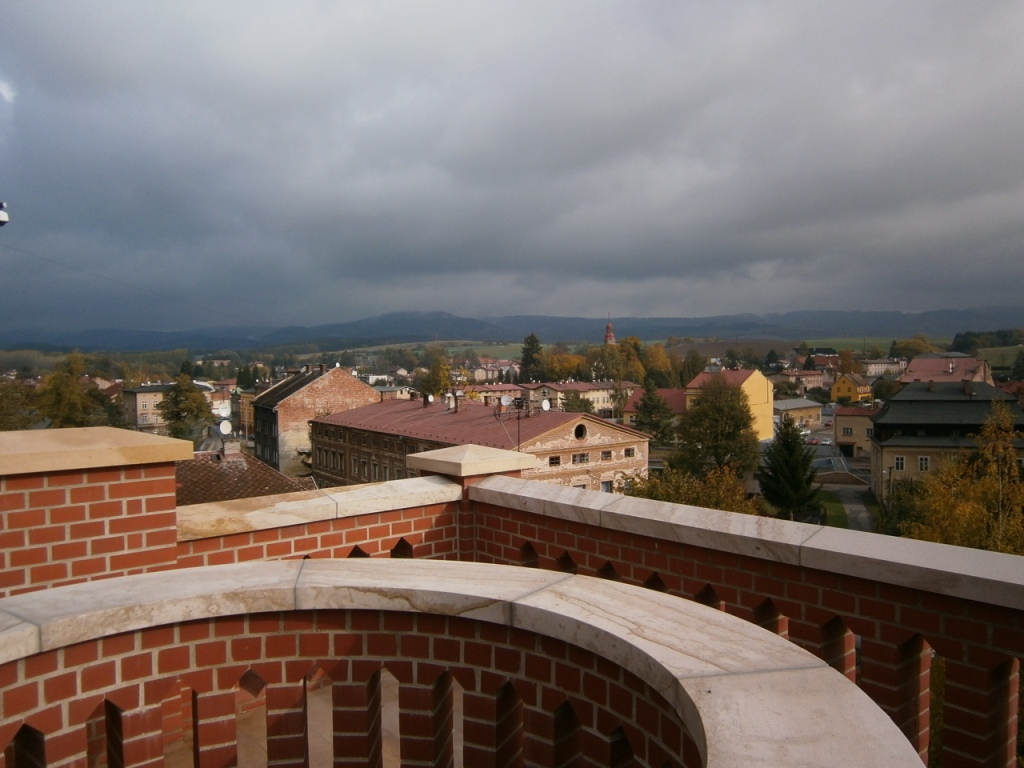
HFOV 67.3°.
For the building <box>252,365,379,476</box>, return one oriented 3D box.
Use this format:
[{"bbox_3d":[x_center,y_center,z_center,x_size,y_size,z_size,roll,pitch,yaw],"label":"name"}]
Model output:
[{"bbox_3d":[-25.981,5.497,101.378,13.300,16.000,14.500,-1,2,-31],"label":"building"}]

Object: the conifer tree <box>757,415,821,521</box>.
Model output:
[{"bbox_3d":[28.915,8.912,80.150,6.450,11.480,6.450,0,2,0],"label":"conifer tree"}]

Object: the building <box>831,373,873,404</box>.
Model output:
[{"bbox_3d":[124.450,1.783,281.133,10.300,10.300,9.800,-2,2,-39],"label":"building"}]

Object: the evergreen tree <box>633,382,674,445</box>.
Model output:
[{"bbox_3d":[26.309,5.764,143.000,7.620,12.080,7.620,0,2,10],"label":"evergreen tree"}]

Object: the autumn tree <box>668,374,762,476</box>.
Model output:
[{"bbox_3d":[27.518,5.950,104.000,11.900,14.460,11.900,0,2,15],"label":"autumn tree"}]

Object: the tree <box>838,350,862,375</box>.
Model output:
[{"bbox_3d":[145.241,-8.367,330.000,10.300,13.720,10.300,0,2,24],"label":"tree"}]

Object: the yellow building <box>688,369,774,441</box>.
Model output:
[{"bbox_3d":[45.486,4.041,161.566,11.700,14.700,15.800,1,2,41],"label":"yellow building"}]

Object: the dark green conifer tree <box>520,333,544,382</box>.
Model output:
[{"bbox_3d":[7.863,-7.863,295.000,9.210,23.770,9.210,0,2,2],"label":"dark green conifer tree"}]

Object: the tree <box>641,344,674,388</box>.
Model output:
[{"bbox_3d":[50.233,-2.844,265.300,11.710,22.920,11.710,0,2,0],"label":"tree"}]

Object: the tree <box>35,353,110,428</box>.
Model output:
[{"bbox_3d":[-79.916,4.145,140.259,13.470,19.760,13.470,0,2,0],"label":"tree"}]

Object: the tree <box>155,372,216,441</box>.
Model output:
[{"bbox_3d":[-61.488,5.972,145.203,10.750,15.530,10.750,0,2,0],"label":"tree"}]

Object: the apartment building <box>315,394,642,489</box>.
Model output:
[{"bbox_3d":[-6.230,8.425,79.550,13.890,13.100,42.640,-2,2,-35],"label":"apartment building"}]

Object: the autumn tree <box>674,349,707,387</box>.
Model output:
[{"bbox_3d":[61.594,-1.859,265.272,10.680,20.750,10.680,0,2,0],"label":"autumn tree"}]

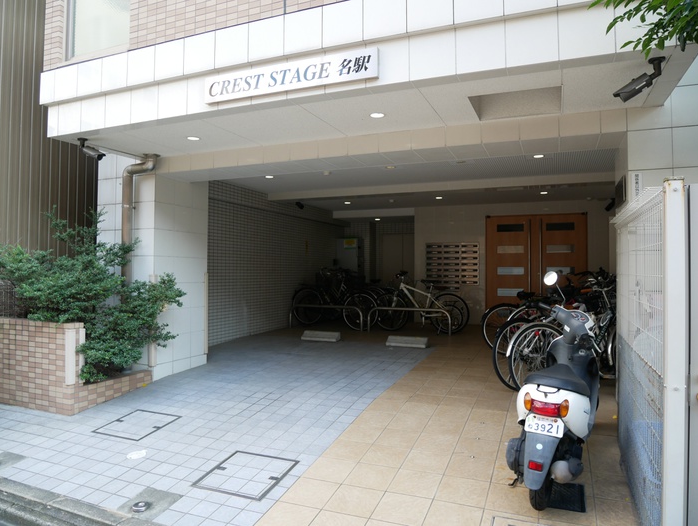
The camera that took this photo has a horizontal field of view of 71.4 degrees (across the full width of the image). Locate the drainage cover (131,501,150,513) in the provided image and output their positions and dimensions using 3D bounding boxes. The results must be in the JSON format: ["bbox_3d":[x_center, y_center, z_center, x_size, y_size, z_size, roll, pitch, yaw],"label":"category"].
[{"bbox_3d":[-1.293,1.513,3.013,0.105,0.035,0.105,-2,5,0],"label":"drainage cover"}]

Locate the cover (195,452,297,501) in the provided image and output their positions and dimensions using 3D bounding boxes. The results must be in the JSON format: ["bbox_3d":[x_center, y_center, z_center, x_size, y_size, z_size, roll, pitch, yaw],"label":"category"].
[{"bbox_3d":[-0.706,1.483,3.395,0.532,0.030,0.522,0,5,22],"label":"cover"}]

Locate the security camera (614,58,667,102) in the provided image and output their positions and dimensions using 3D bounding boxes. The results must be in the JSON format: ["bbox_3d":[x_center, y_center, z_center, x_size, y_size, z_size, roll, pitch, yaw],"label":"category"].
[{"bbox_3d":[1.723,-1.077,2.865,0.260,0.220,0.100,-7,-4,26],"label":"security camera"}]

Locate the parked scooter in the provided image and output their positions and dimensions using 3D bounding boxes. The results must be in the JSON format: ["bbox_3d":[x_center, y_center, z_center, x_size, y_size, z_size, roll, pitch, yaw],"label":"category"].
[{"bbox_3d":[1.421,0.785,3.290,0.660,1.220,1.680,1,6,33],"label":"parked scooter"}]

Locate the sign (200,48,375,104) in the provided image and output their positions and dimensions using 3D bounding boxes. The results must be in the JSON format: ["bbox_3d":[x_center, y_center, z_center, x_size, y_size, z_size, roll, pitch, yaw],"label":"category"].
[{"bbox_3d":[-0.445,-1.321,3.502,1.396,0.192,0.050,0,-1,22],"label":"sign"}]

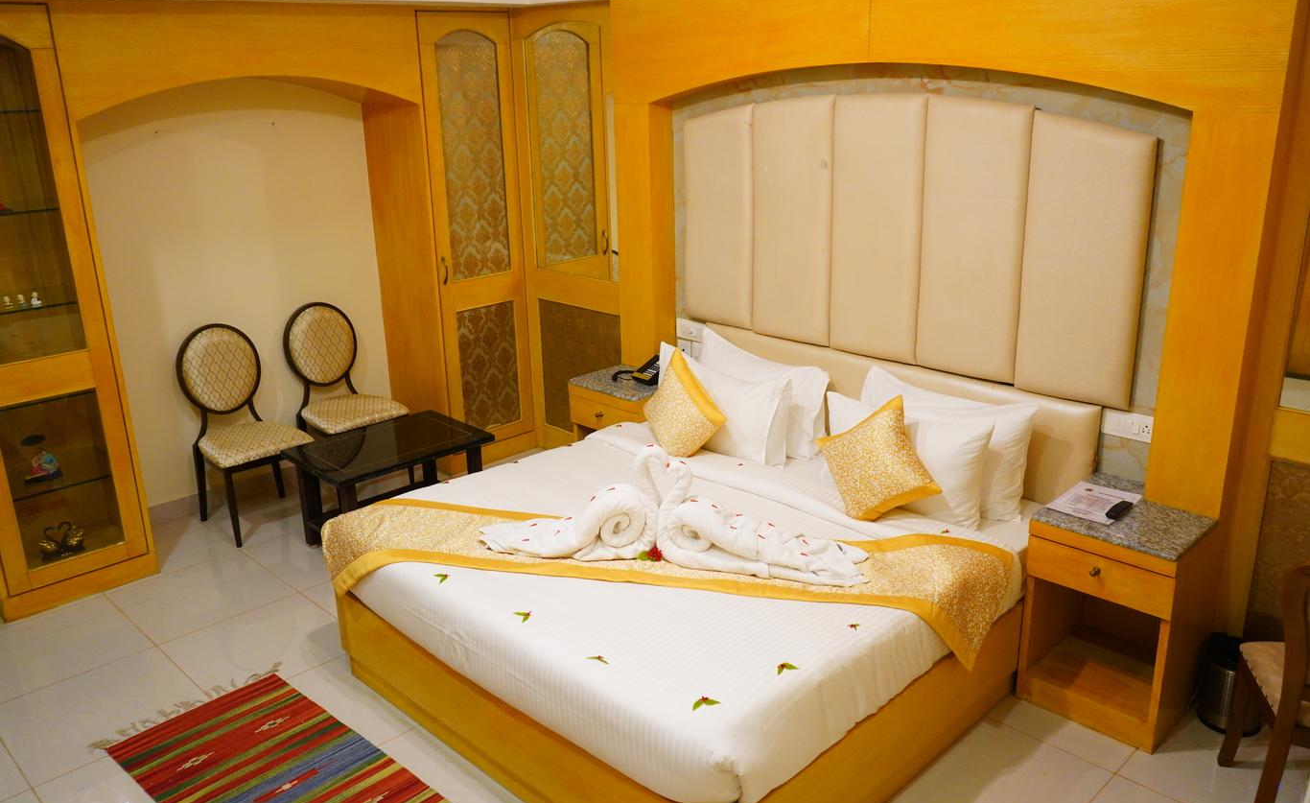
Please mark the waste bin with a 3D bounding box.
[{"bbox_3d":[1.902,0.927,3.340,0.190,0.270,0.190,-17,23,-42],"label":"waste bin"}]

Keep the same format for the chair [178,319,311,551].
[{"bbox_3d":[-1.991,0.140,5.002,0.460,0.970,0.600,-17,23,-42],"label":"chair"}]

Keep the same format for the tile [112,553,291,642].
[{"bbox_3d":[-1.970,0.835,4.412,0.590,0.010,0.620,-17,23,-42],"label":"tile"}]

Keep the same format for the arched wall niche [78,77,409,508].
[{"bbox_3d":[-1.874,-0.466,4.995,1.575,2.140,0.473,-17,23,-42],"label":"arched wall niche"}]

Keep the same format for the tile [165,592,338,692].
[{"bbox_3d":[-1.538,0.959,4.006,0.600,0.010,0.600,-17,23,-42],"label":"tile"}]

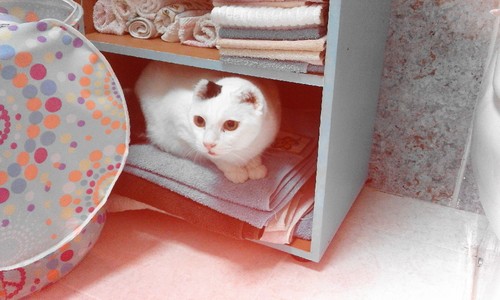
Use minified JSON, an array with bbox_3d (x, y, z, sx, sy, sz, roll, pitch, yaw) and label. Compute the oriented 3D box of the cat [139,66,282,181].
[{"bbox_3d":[-0.073,-0.076,0.803,0.181,0.181,0.317,-15,31,-25],"label":"cat"}]

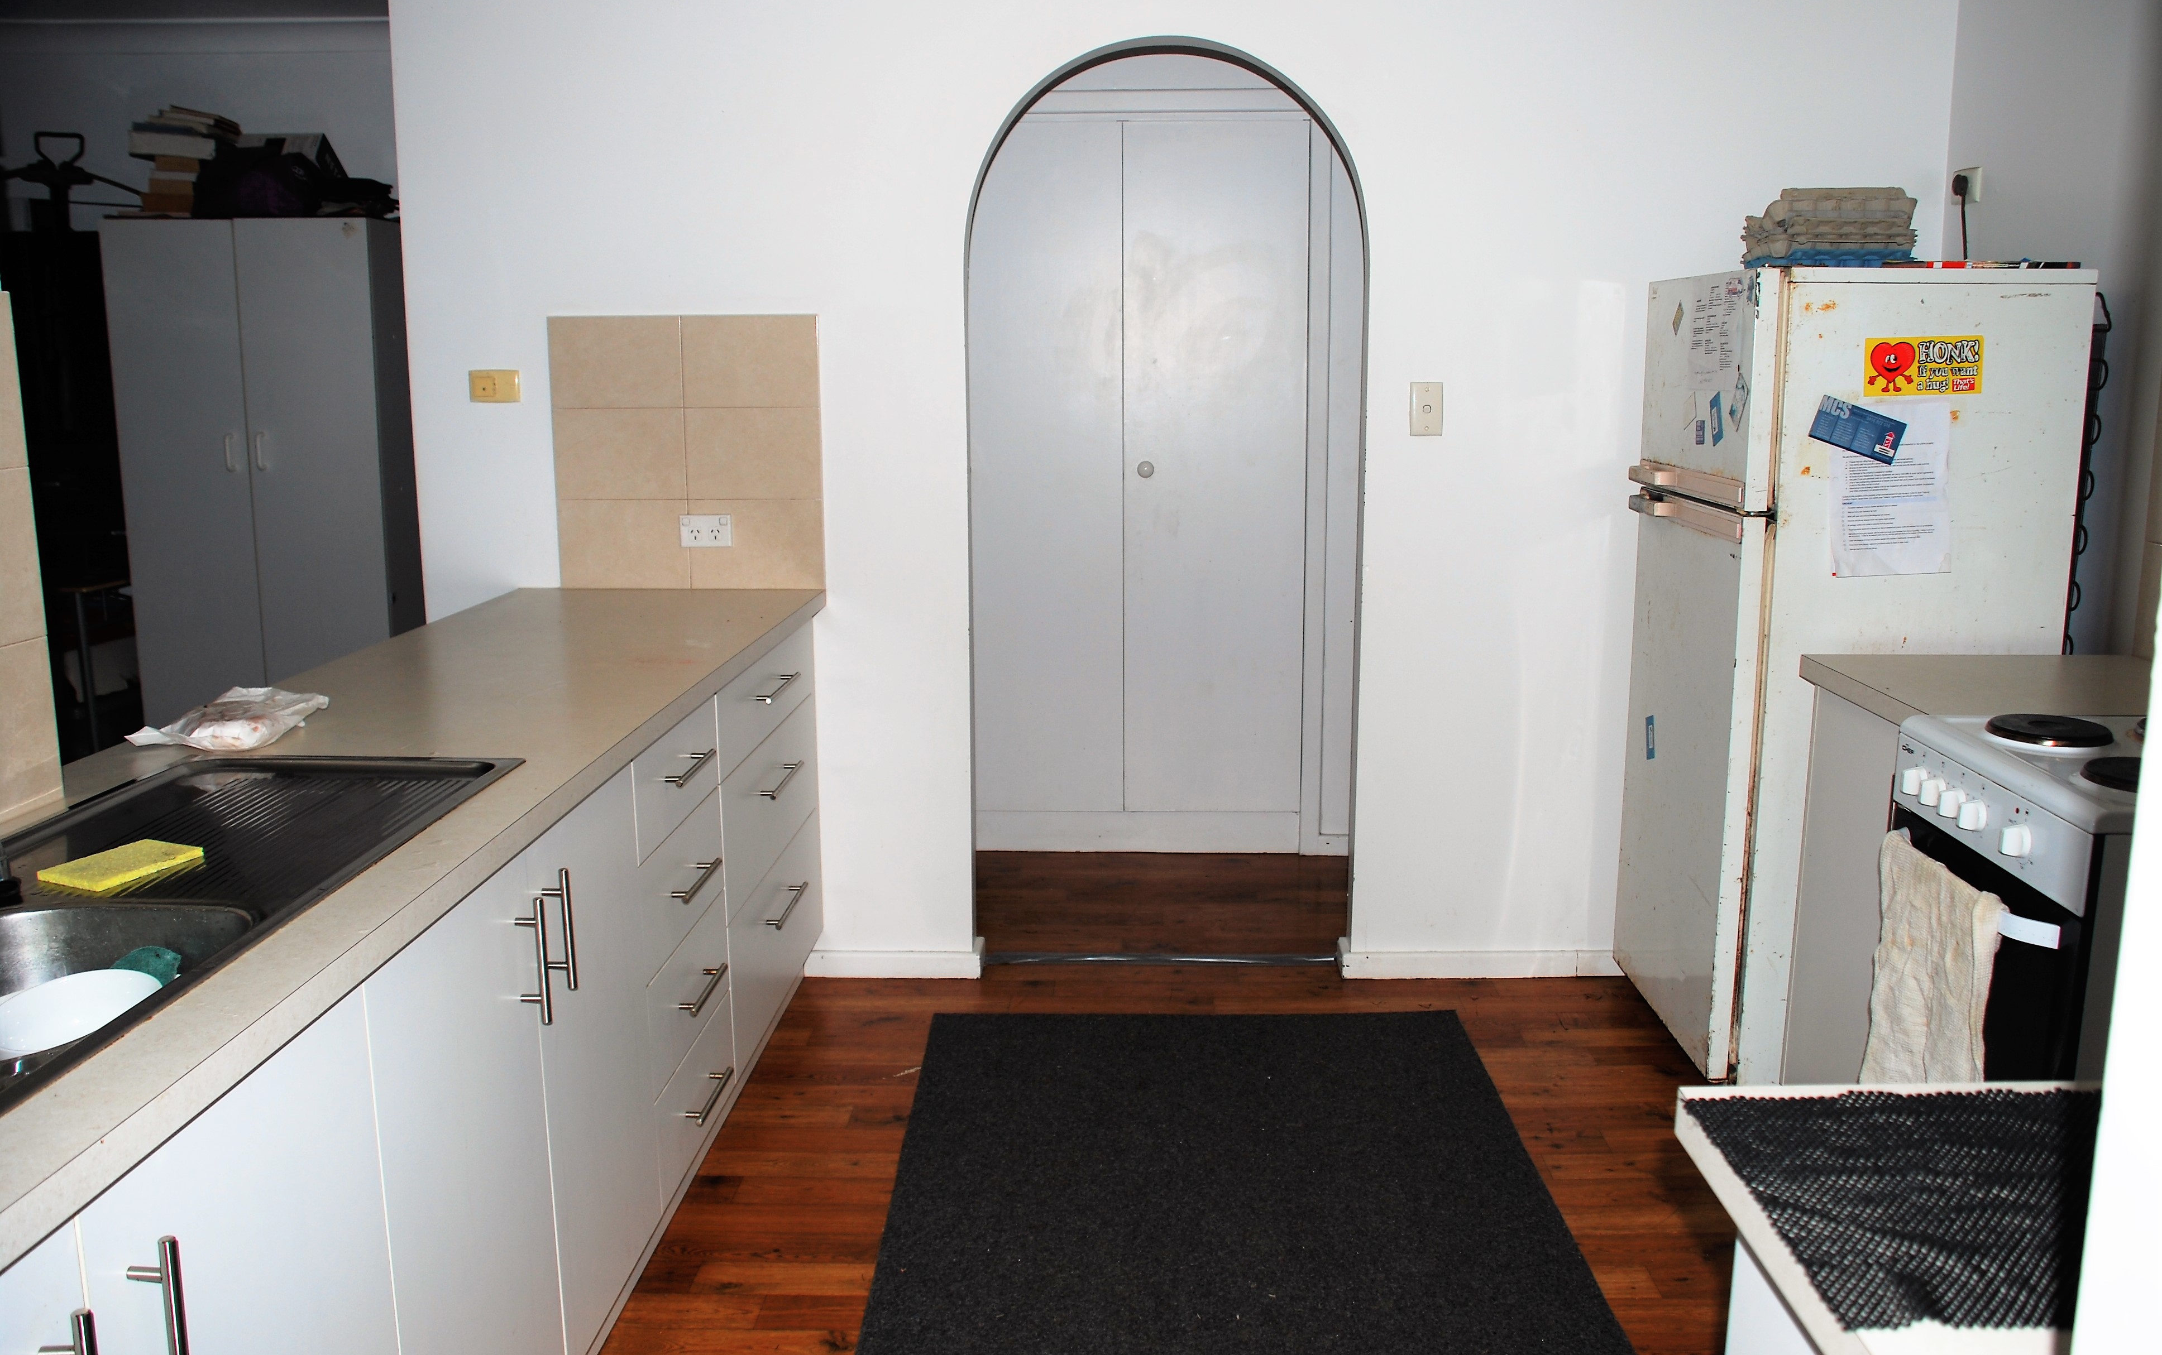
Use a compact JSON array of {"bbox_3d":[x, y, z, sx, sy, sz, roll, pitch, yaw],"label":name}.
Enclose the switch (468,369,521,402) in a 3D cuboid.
[{"bbox_3d":[-1.294,-0.641,3.980,0.112,0.073,0.014,0,10,2],"label":"switch"}]

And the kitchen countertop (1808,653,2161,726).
[{"bbox_3d":[1.516,0.029,2.841,0.607,0.040,0.536,0,10,1],"label":"kitchen countertop"}]

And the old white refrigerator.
[{"bbox_3d":[1.469,0.008,3.545,0.658,1.566,0.648,0,10,1],"label":"old white refrigerator"}]

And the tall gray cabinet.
[{"bbox_3d":[-2.196,-0.369,5.048,0.723,1.782,0.446,0,10,1],"label":"tall gray cabinet"}]

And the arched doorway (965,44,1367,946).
[{"bbox_3d":[0.191,-0.343,4.071,0.873,2.083,0.168,0,10,2],"label":"arched doorway"}]

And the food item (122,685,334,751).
[{"bbox_3d":[-1.203,0.051,2.565,0.208,0.054,0.247,0,10,2],"label":"food item"}]

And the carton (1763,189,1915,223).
[{"bbox_3d":[1.428,-0.887,3.399,0.257,0.064,0.119,0,10,1],"label":"carton"}]

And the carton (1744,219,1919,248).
[{"bbox_3d":[1.440,-0.868,3.467,0.267,0.059,0.247,0,10,1],"label":"carton"}]

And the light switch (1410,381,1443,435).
[{"bbox_3d":[0.753,-0.581,3.912,0.074,0.117,0.014,0,10,2],"label":"light switch"}]

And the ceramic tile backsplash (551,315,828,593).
[{"bbox_3d":[-0.857,-0.485,3.919,0.595,0.598,0.013,0,10,1],"label":"ceramic tile backsplash"}]

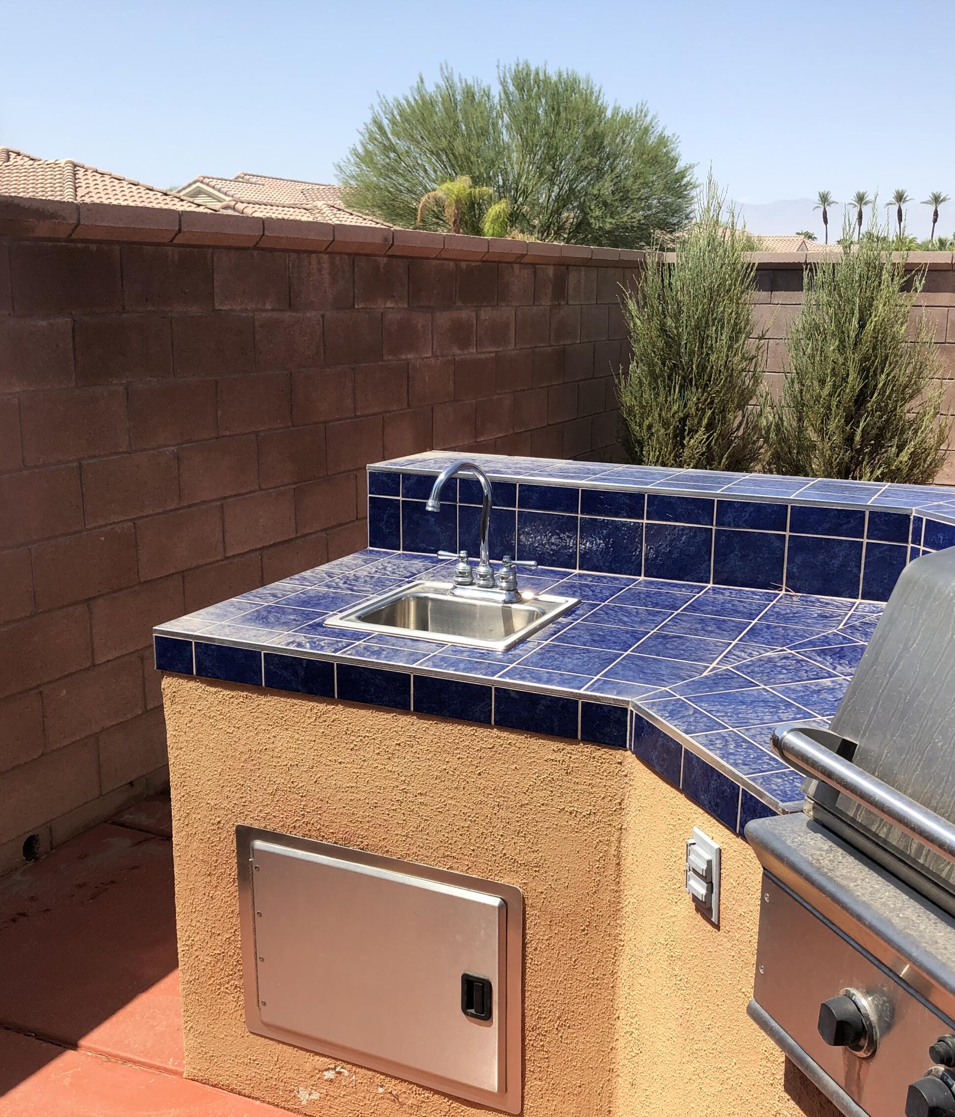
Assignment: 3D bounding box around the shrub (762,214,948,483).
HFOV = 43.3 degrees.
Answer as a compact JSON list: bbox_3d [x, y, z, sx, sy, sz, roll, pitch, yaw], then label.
[{"bbox_3d":[1.879,-0.722,6.058,0.885,1.919,0.885,7,14,27],"label":"shrub"}]

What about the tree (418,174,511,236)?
[{"bbox_3d":[-0.217,-3.911,17.569,1.385,3.149,1.385,0,12,-1],"label":"tree"}]

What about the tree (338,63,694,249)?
[{"bbox_3d":[0.693,-5.839,21.229,6.172,5.344,5.864,1,12,2],"label":"tree"}]

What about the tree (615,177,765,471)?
[{"bbox_3d":[1.117,-0.908,6.369,0.775,2.139,0.775,7,14,27],"label":"tree"}]

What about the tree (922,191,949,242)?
[{"bbox_3d":[60.155,-40.820,159.293,3.585,14.823,3.585,5,13,20],"label":"tree"}]

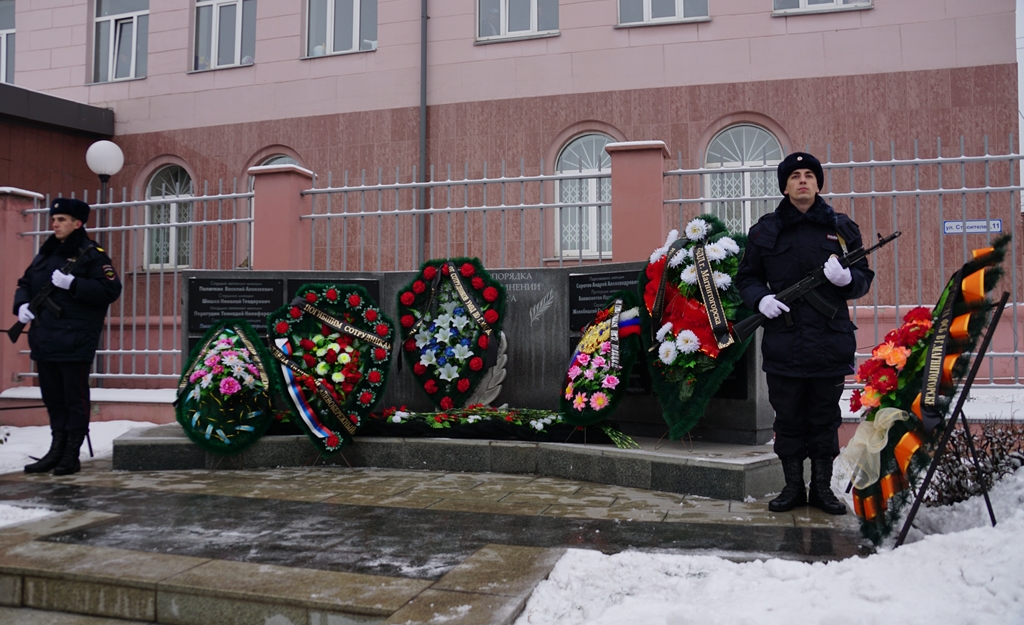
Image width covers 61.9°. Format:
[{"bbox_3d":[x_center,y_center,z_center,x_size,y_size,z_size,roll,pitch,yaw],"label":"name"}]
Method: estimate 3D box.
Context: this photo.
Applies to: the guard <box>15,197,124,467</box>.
[{"bbox_3d":[-3.014,0.149,5.780,0.660,1.850,0.480,-1,-3,20],"label":"guard"}]

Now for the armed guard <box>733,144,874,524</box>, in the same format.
[{"bbox_3d":[1.521,0.088,4.430,0.700,1.850,0.480,-1,-3,16],"label":"armed guard"}]

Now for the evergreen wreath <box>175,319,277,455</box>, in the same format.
[{"bbox_3d":[-1.967,0.516,5.870,0.680,0.950,0.240,1,-15,-8],"label":"evergreen wreath"}]

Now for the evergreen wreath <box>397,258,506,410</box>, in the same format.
[{"bbox_3d":[-0.475,0.171,6.650,0.830,1.180,0.250,-1,-17,14],"label":"evergreen wreath"}]

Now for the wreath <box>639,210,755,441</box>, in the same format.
[{"bbox_3d":[1.237,0.085,5.600,0.870,1.470,0.300,-1,-16,28],"label":"wreath"}]

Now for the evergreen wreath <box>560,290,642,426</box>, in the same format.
[{"bbox_3d":[0.619,0.310,5.870,0.650,0.950,0.240,-2,-22,40],"label":"evergreen wreath"}]

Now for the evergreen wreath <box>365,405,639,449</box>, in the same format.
[{"bbox_3d":[-0.062,0.780,6.137,2.050,0.270,0.500,-1,-3,14],"label":"evergreen wreath"}]

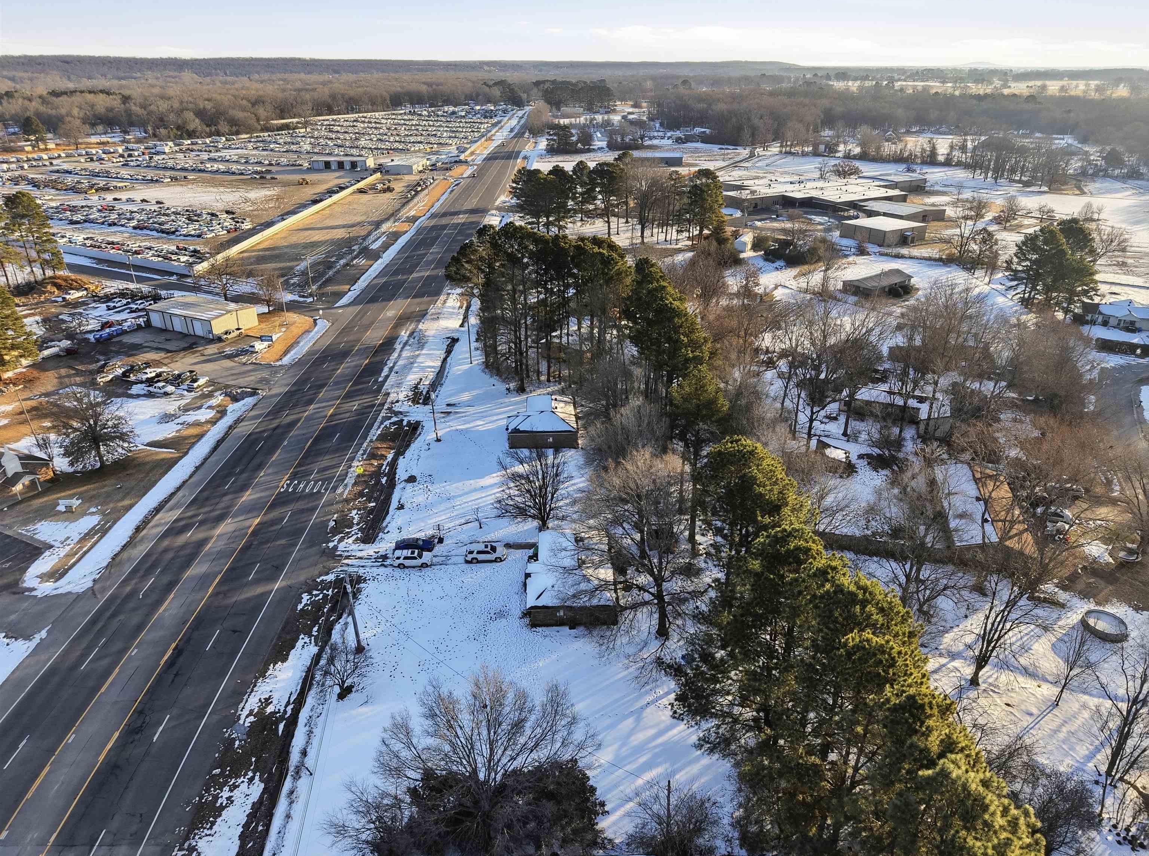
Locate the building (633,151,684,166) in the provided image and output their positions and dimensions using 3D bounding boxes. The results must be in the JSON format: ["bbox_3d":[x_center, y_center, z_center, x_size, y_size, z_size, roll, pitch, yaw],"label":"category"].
[{"bbox_3d":[49.478,-162.066,479.810,30.500,7.000,14.000,0,24,0],"label":"building"}]

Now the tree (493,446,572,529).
[{"bbox_3d":[-5.287,7.889,99.602,9.720,11.330,9.720,0,25,0],"label":"tree"}]

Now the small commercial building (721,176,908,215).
[{"bbox_3d":[106.376,-107.229,361.652,92.000,5.200,71.000,-14,28,-28],"label":"small commercial building"}]

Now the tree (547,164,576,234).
[{"bbox_3d":[-4.600,-79.168,276.587,9.800,23.900,9.800,0,25,0],"label":"tree"}]

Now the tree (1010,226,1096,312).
[{"bbox_3d":[113.700,-38.562,190.693,16.500,21.300,16.000,0,25,0],"label":"tree"}]

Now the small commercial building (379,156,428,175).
[{"bbox_3d":[-93.500,-145.360,442.021,16.000,5.500,32.000,0,25,0],"label":"small commercial building"}]

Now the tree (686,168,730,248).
[{"bbox_3d":[42.606,-70.918,256.277,13.580,24.200,13.580,0,25,0],"label":"tree"}]

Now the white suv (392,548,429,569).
[{"bbox_3d":[-19.046,15.448,94.608,4.650,1.750,1.780,-1,25,-2],"label":"white suv"}]

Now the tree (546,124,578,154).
[{"bbox_3d":[-8.400,-194.814,535.436,20.500,19.500,19.000,0,25,0],"label":"tree"}]

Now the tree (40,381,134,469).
[{"bbox_3d":[-70.716,0.122,116.807,13.300,12.900,13.000,0,24,0],"label":"tree"}]

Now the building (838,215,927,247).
[{"bbox_3d":[106.774,-67.932,275.421,19.800,5.200,18.800,-15,28,-29],"label":"building"}]

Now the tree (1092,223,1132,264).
[{"bbox_3d":[156.783,-53.759,233.203,10.490,12.200,10.490,0,25,0],"label":"tree"}]

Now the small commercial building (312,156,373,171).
[{"bbox_3d":[-134.100,-153.399,460.902,32.500,6.000,13.000,1,25,2],"label":"small commercial building"}]

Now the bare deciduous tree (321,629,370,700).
[{"bbox_3d":[-22.122,22.332,75.185,5.000,7.000,5.000,0,24,0],"label":"bare deciduous tree"}]

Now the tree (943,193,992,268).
[{"bbox_3d":[112.900,-56.589,229.169,12.800,20.500,12.600,0,25,0],"label":"tree"}]

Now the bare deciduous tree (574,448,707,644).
[{"bbox_3d":[8.052,12.838,80.343,13.800,20.000,13.500,0,24,0],"label":"bare deciduous tree"}]

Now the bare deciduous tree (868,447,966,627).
[{"bbox_3d":[34.600,11.694,81.159,9.900,19.000,9.800,0,25,0],"label":"bare deciduous tree"}]

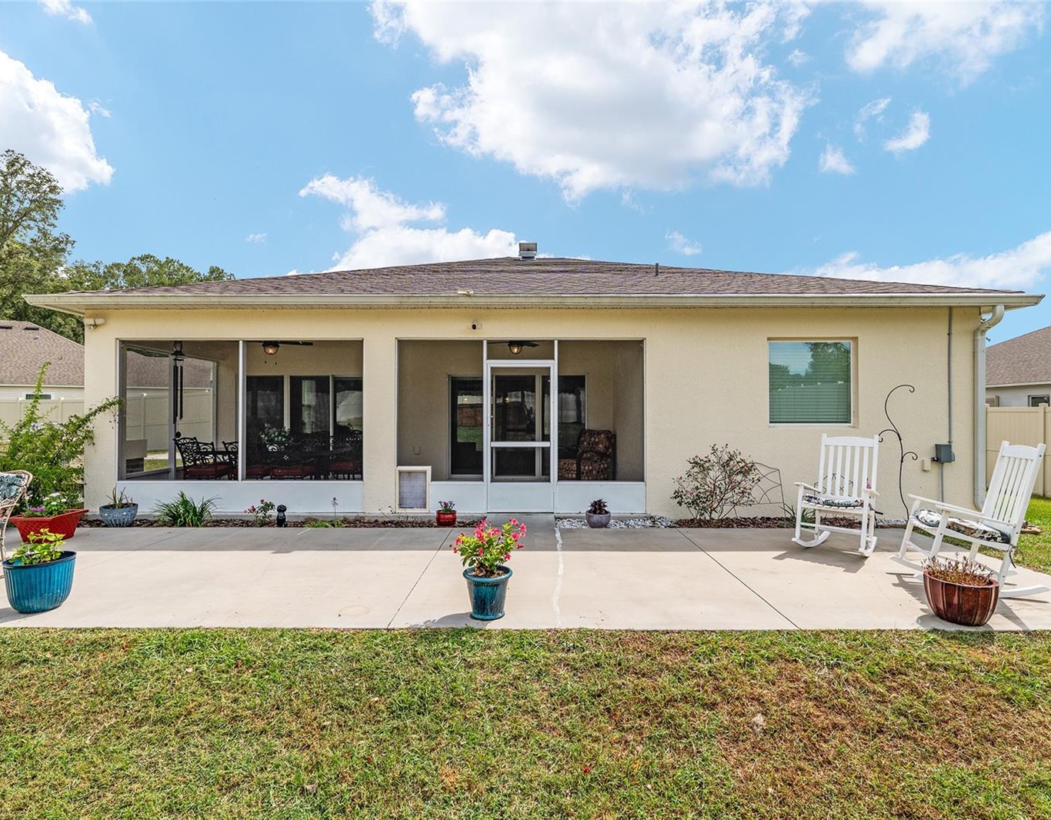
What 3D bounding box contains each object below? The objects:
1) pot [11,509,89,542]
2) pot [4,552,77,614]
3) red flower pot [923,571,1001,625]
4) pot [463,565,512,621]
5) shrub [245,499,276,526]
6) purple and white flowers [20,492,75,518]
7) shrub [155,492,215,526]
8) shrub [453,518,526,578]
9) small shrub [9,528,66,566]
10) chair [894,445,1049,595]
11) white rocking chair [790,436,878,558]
[{"bbox_3d":[-5.220,1.275,6.010,0.470,0.290,0.470,0,0,0],"label":"pot"},{"bbox_3d":[-3.490,1.242,3.940,0.405,0.355,0.405,0,0,0],"label":"pot"},{"bbox_3d":[2.968,1.277,3.724,0.405,0.285,0.405,0,0,0],"label":"red flower pot"},{"bbox_3d":[-0.261,1.275,3.818,0.344,0.290,0.344,0,0,0],"label":"pot"},{"bbox_3d":[-3.280,1.260,6.800,0.350,0.320,0.310,0,0,0],"label":"shrub"},{"bbox_3d":[-5.110,1.020,5.870,0.430,0.260,0.400,0,0,0],"label":"purple and white flowers"},{"bbox_3d":[-4.270,1.225,6.850,0.680,0.390,0.540,0,0,0],"label":"shrub"},{"bbox_3d":[-0.252,0.950,3.820,0.500,0.390,0.430,0,0,0],"label":"shrub"},{"bbox_3d":[-3.500,0.972,3.930,0.300,0.235,0.290,0,0,0],"label":"small shrub"},{"bbox_3d":[3.504,0.837,4.360,0.890,1.165,0.650,0,0,17],"label":"chair"},{"bbox_3d":[3.148,0.837,5.484,0.890,1.165,0.650,0,0,-45],"label":"white rocking chair"}]

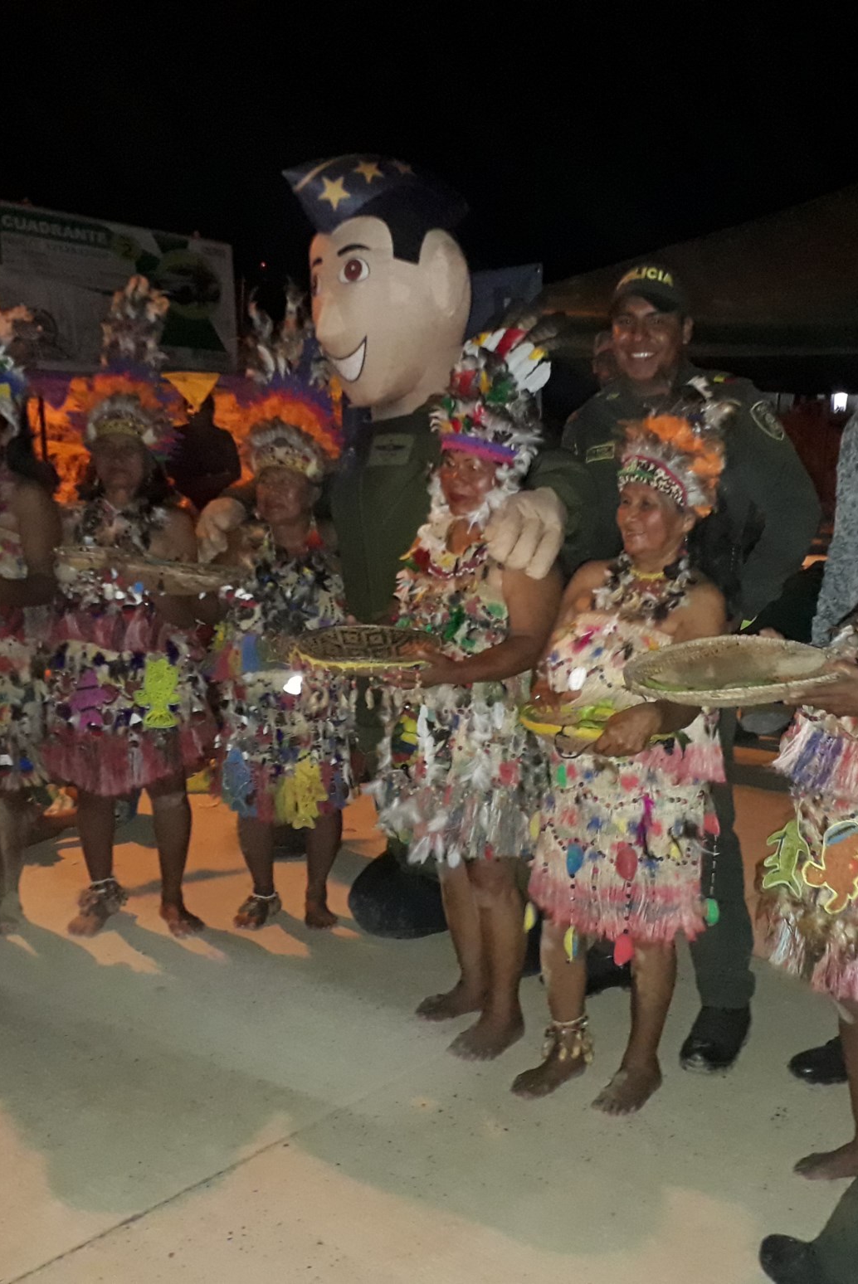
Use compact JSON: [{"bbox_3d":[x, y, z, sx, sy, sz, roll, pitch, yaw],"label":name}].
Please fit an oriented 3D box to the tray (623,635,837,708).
[{"bbox_3d":[0.547,0.052,2.420,0.385,0.060,0.385,0,13,0],"label":"tray"}]

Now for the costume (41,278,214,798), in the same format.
[{"bbox_3d":[-0.885,-0.284,3.897,0.480,1.496,0.380,-2,10,-9],"label":"costume"}]

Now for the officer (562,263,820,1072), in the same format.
[{"bbox_3d":[0.587,0.073,3.051,0.560,1.810,0.340,7,15,26],"label":"officer"}]

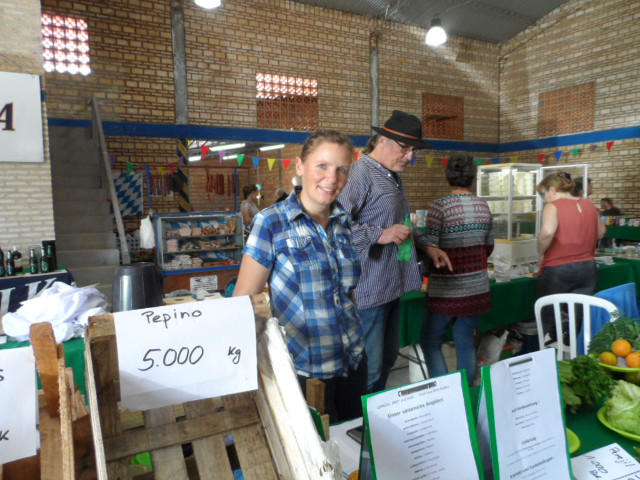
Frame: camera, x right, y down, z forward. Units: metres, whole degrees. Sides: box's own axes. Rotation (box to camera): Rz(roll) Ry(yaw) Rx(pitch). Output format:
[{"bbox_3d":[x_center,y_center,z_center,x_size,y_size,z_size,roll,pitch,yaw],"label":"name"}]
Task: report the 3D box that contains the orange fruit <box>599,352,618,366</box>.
[{"bbox_3d":[1.138,0.472,1.750,0.059,0.057,0.059,-1,5,0],"label":"orange fruit"}]

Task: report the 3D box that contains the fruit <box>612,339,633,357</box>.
[{"bbox_3d":[1.219,0.434,1.790,0.070,0.069,0.070,-1,5,0],"label":"fruit"}]

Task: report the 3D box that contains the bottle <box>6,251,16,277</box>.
[{"bbox_3d":[-2.885,0.218,4.150,0.062,0.238,0.062,-1,5,0],"label":"bottle"}]

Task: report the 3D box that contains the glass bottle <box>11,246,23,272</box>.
[{"bbox_3d":[-2.964,0.190,4.330,0.090,0.252,0.085,-1,5,0],"label":"glass bottle"}]

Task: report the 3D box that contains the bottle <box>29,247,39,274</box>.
[{"bbox_3d":[-2.722,0.204,4.220,0.063,0.242,0.063,-1,5,0],"label":"bottle"}]

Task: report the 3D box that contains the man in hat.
[{"bbox_3d":[0.349,0.319,2.165,0.550,1.830,0.540,2,6,25],"label":"man in hat"}]

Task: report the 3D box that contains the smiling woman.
[{"bbox_3d":[-0.046,0.477,1.458,0.500,1.660,0.340,-5,6,-35],"label":"smiling woman"}]

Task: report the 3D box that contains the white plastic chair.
[{"bbox_3d":[1.458,0.764,2.413,0.460,0.860,0.510,0,5,9],"label":"white plastic chair"}]

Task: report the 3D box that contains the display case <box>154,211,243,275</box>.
[{"bbox_3d":[-1.757,0.030,6.365,1.100,0.740,0.660,-4,6,-28],"label":"display case"}]

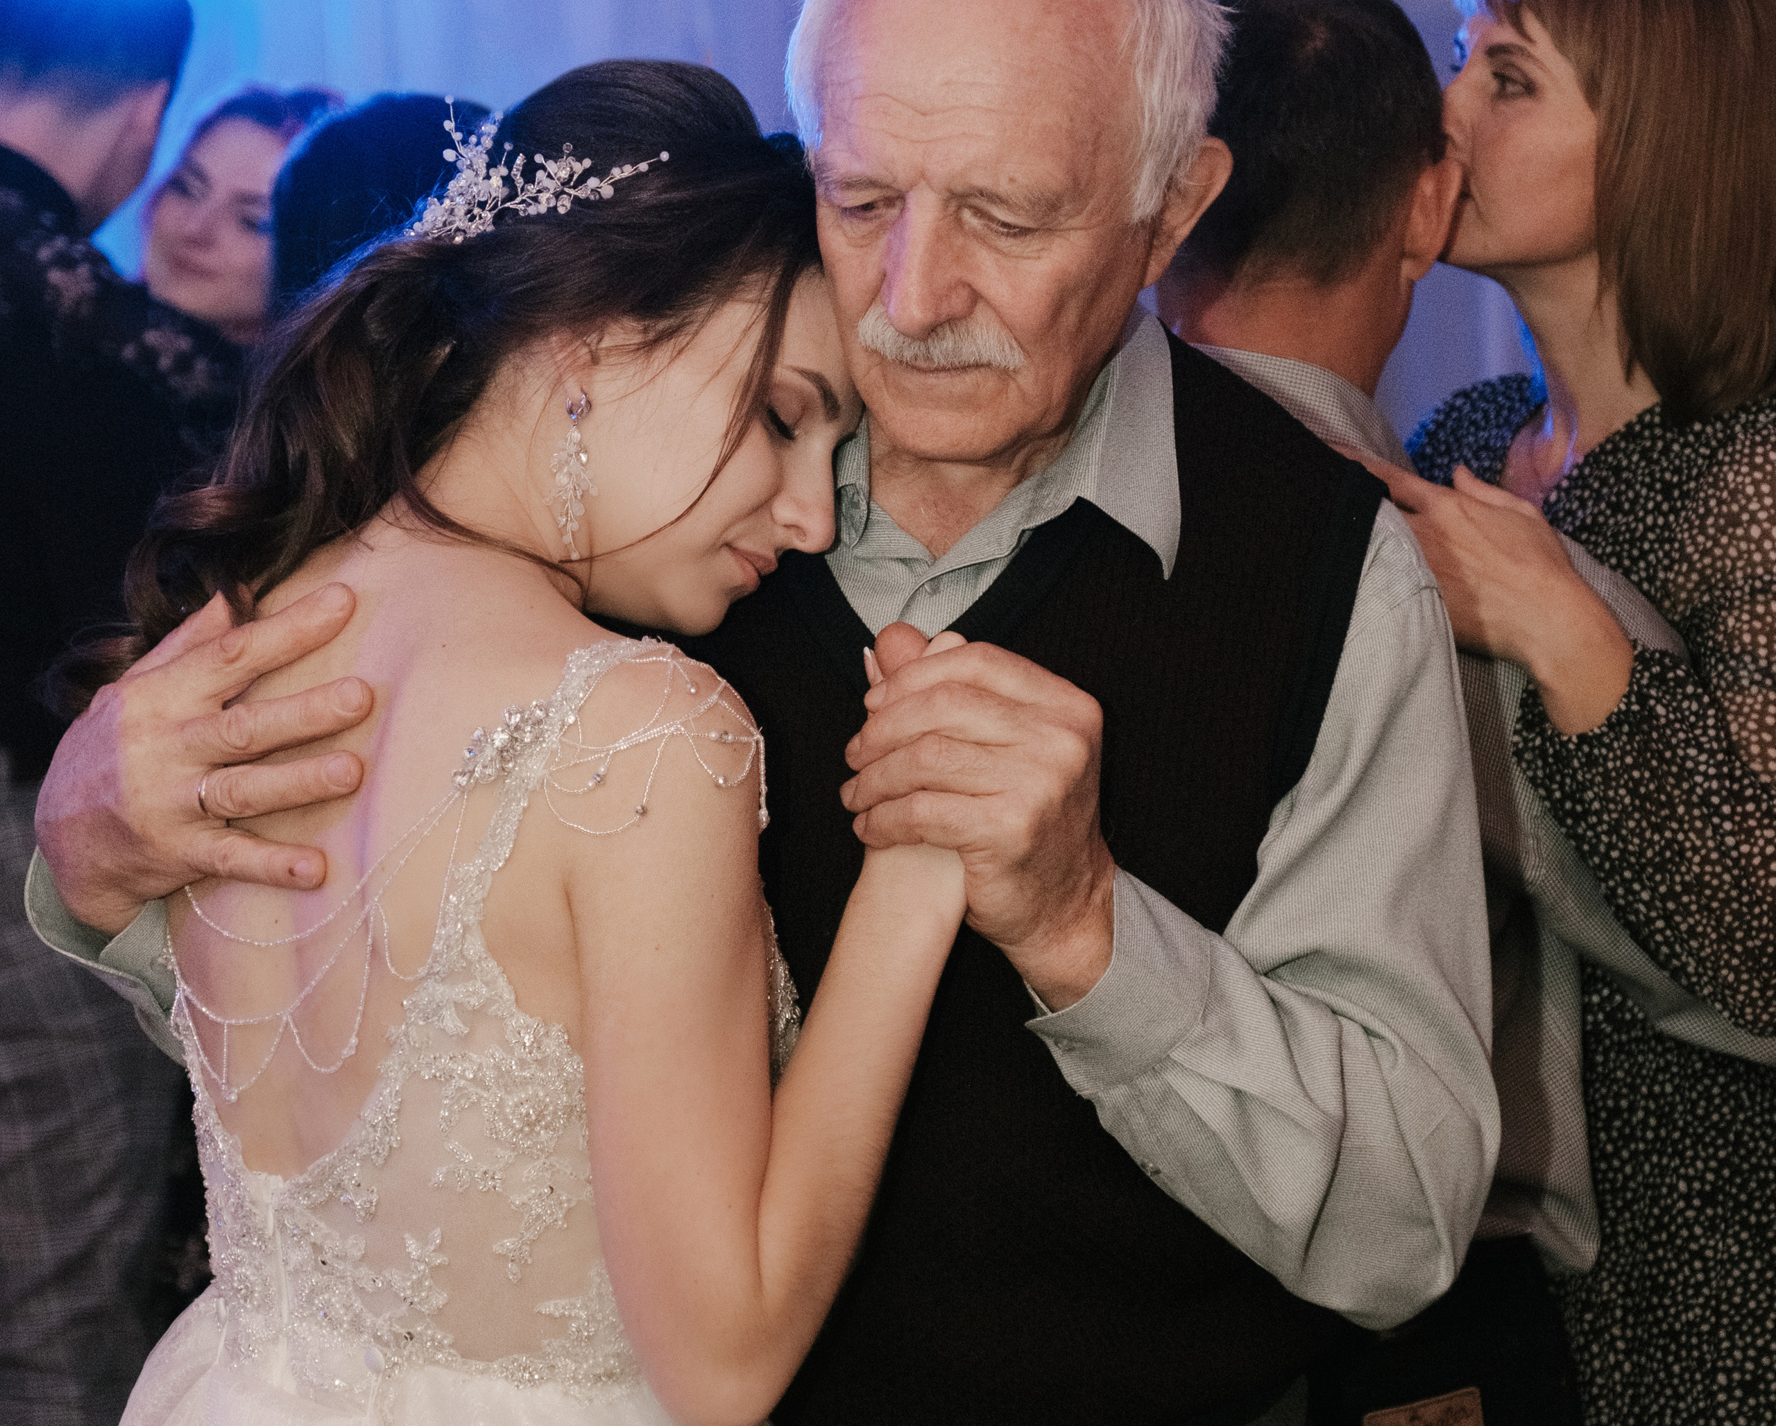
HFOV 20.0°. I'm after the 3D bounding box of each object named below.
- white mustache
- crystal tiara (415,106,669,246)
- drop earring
[{"bbox_3d":[0.022,-0.156,2.085,0.075,0.026,0.028,9,19,22],"label":"white mustache"},{"bbox_3d":[-0.143,-0.219,2.060,0.110,0.045,0.045,-16,-18,20],"label":"crystal tiara"},{"bbox_3d":[-0.126,-0.097,2.030,0.018,0.070,0.012,2,3,14],"label":"drop earring"}]

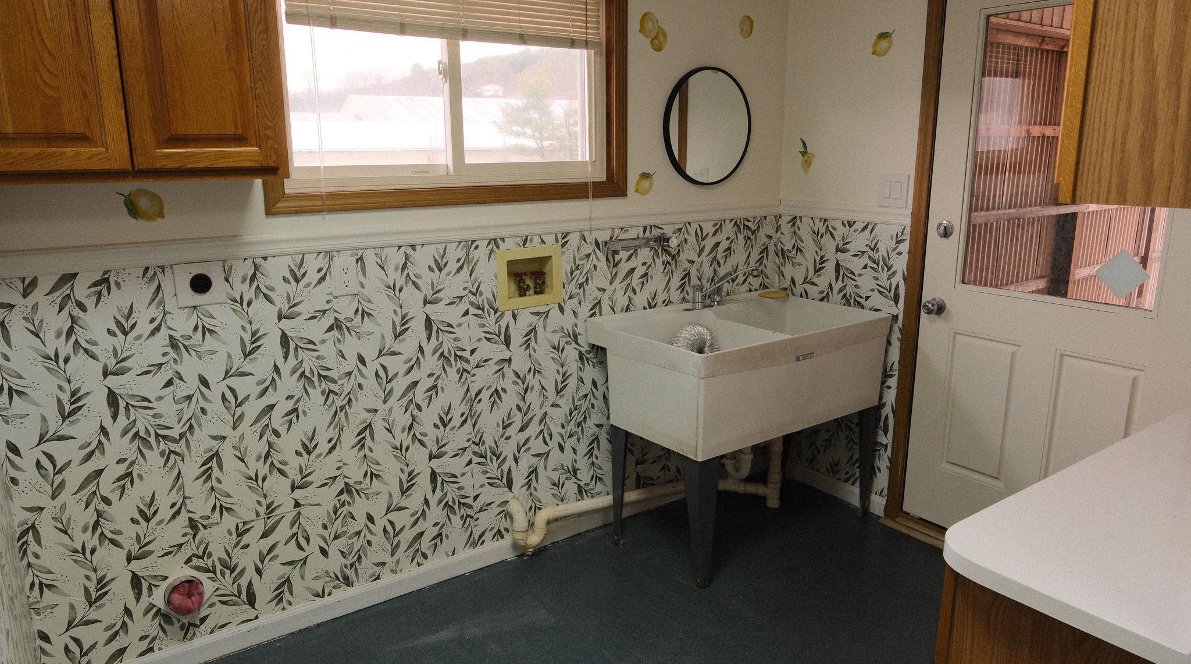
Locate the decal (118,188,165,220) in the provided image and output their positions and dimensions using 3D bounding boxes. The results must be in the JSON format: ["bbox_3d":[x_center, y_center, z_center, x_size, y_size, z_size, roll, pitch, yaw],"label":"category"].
[{"bbox_3d":[-1.186,-0.332,2.077,0.098,0.088,0.005,-10,16,-35],"label":"decal"}]

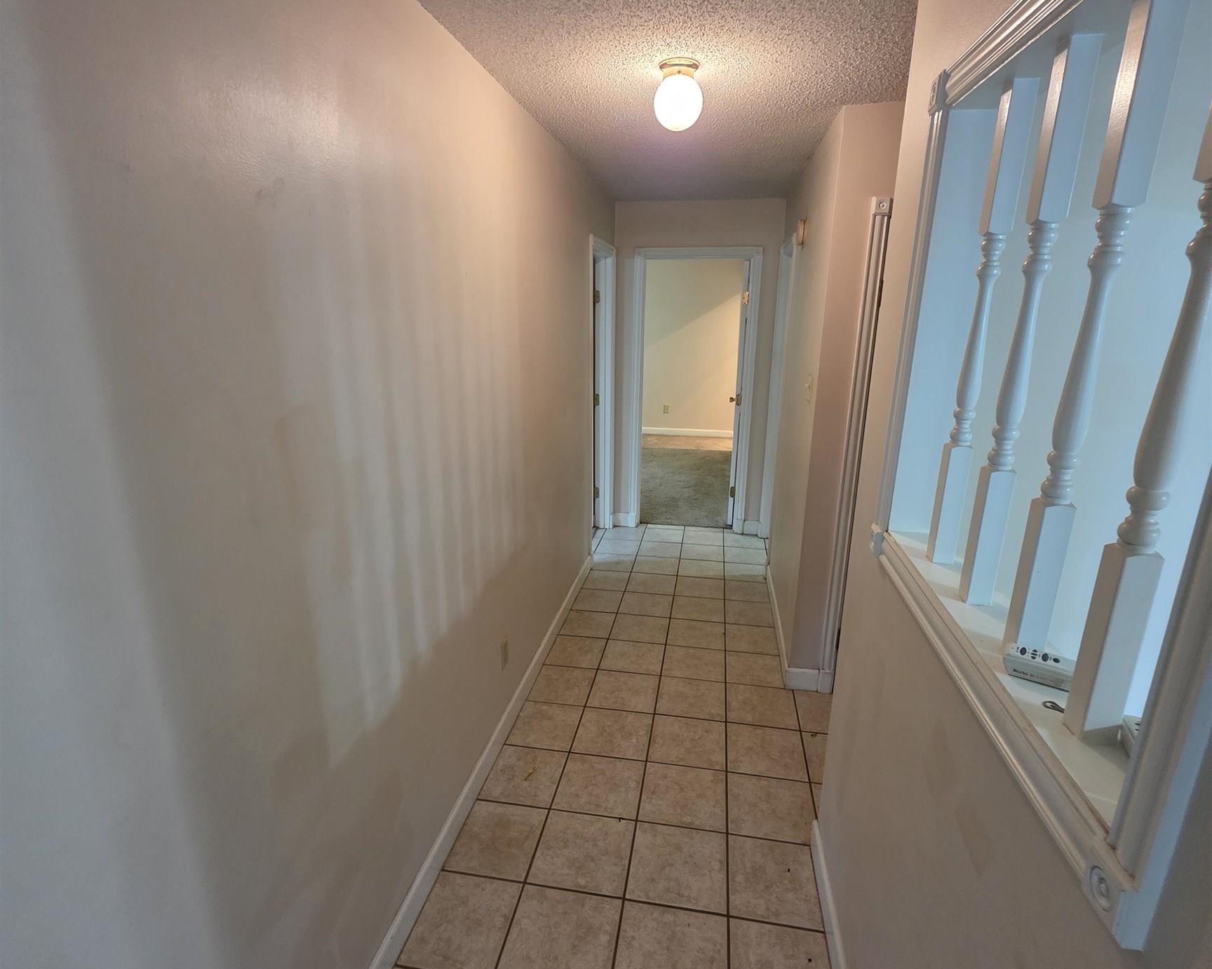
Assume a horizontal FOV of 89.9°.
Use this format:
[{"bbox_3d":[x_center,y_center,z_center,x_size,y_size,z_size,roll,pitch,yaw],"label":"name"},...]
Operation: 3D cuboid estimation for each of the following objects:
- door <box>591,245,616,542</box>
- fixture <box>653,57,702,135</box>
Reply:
[{"bbox_3d":[-0.059,-0.550,4.310,0.110,2.070,0.800,3,16,10],"label":"door"},{"bbox_3d":[0.232,-1.228,1.922,0.153,0.185,0.153,3,16,10],"label":"fixture"}]

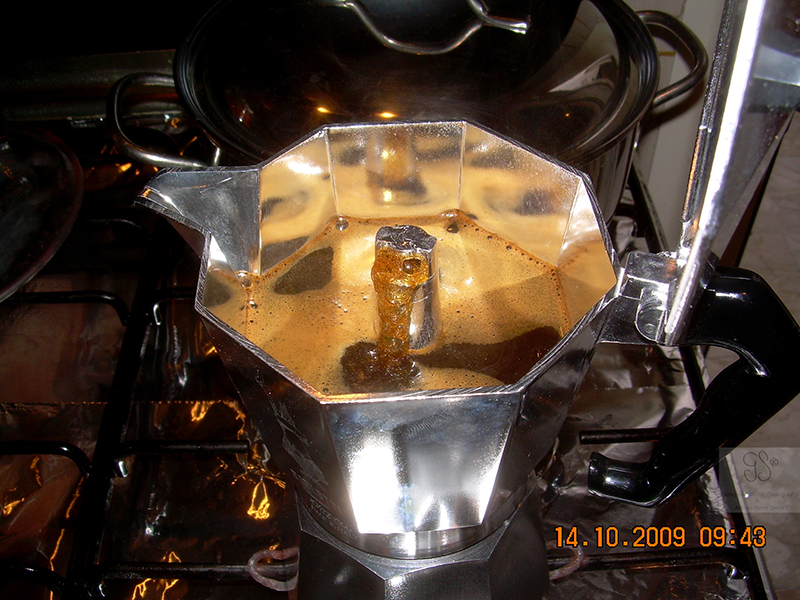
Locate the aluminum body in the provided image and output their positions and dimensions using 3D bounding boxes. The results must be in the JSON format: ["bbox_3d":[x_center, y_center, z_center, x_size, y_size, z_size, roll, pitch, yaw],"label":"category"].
[{"bbox_3d":[-0.008,0.012,0.245,0.127,0.085,0.105,13,48,14],"label":"aluminum body"}]

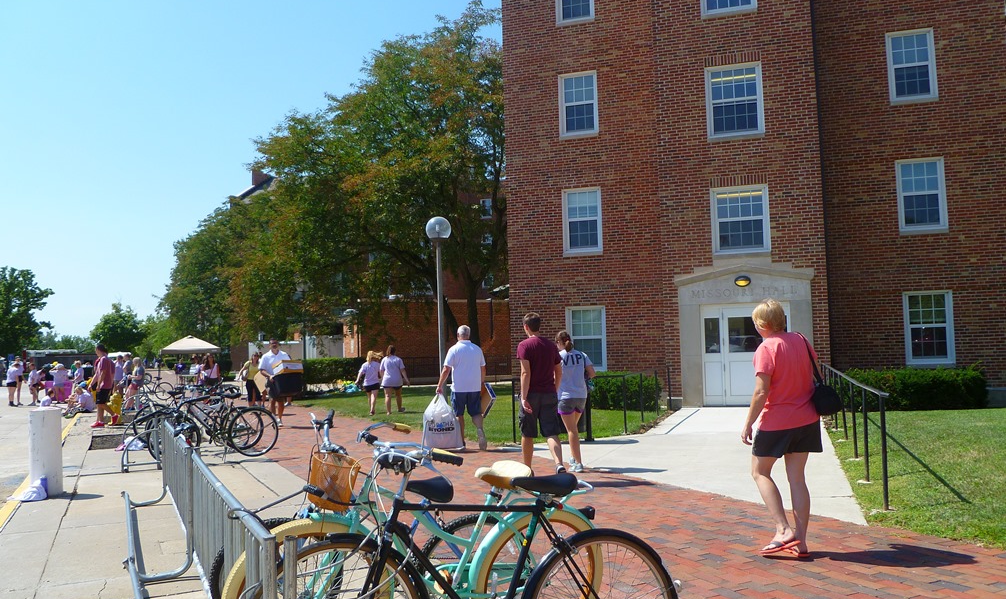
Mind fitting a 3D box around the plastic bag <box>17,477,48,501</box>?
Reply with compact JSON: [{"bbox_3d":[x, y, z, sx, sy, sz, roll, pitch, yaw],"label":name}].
[{"bbox_3d":[-4.752,1.929,8.220,0.330,0.200,0.260,2,-6,-30],"label":"plastic bag"}]

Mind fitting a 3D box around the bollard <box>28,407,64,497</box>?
[{"bbox_3d":[-4.771,1.593,8.543,0.290,0.881,0.290,-1,-6,0],"label":"bollard"}]

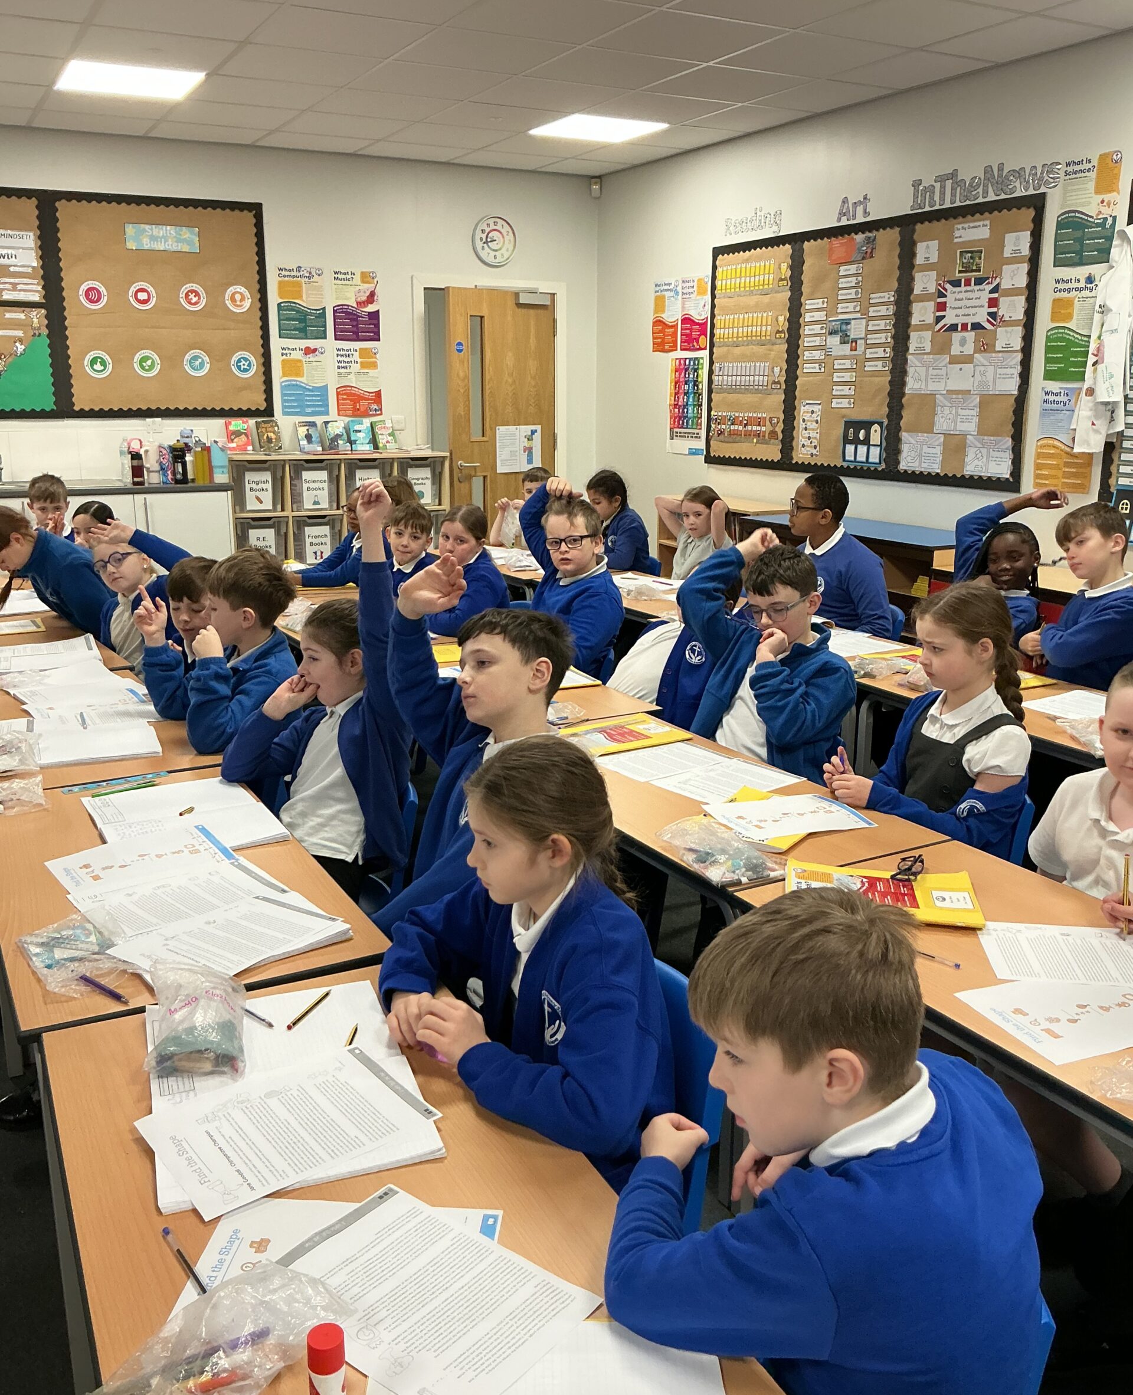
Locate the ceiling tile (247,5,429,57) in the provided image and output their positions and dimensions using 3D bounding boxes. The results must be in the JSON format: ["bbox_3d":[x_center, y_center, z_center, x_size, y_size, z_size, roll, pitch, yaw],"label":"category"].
[{"bbox_3d":[-0.873,-2.579,4.908,0.600,0.020,0.600,-7,16,-27],"label":"ceiling tile"}]

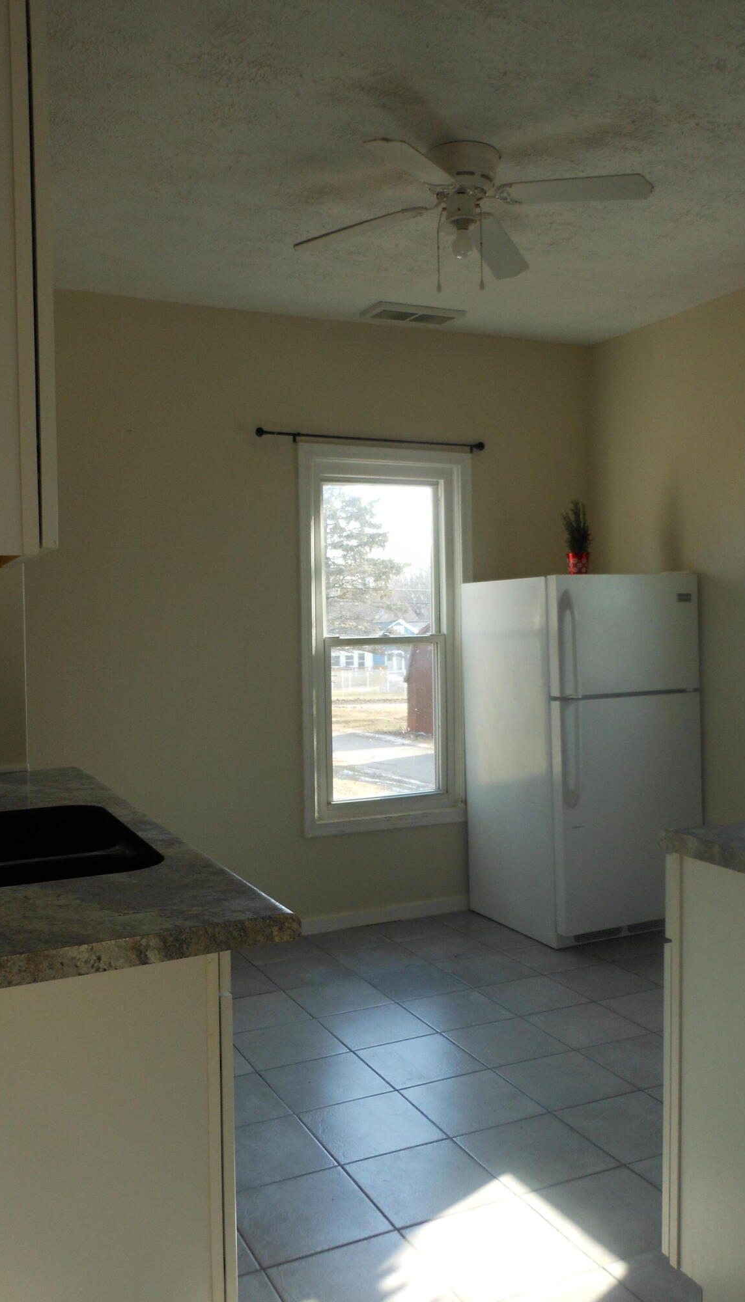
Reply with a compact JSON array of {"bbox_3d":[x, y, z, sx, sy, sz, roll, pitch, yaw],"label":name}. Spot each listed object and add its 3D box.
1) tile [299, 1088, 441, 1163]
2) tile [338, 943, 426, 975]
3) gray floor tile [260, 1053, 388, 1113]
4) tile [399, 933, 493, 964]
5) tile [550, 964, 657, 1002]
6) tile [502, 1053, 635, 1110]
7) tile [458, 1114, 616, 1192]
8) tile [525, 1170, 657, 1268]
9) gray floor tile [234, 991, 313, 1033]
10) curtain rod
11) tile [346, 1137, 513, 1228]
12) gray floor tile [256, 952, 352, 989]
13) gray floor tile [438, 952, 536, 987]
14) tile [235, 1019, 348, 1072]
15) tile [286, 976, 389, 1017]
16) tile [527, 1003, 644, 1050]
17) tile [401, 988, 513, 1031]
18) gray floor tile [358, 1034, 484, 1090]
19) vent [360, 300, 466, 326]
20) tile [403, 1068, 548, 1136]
[{"bbox_3d":[-0.003,1.257,2.780,0.303,0.010,0.303,-2,2,-25],"label":"tile"},{"bbox_3d":[0.023,1.209,4.113,0.302,0.010,0.302,-1,2,-25],"label":"tile"},{"bbox_3d":[-0.134,1.238,3.026,0.302,0.010,0.302,-1,2,-25],"label":"gray floor tile"},{"bbox_3d":[0.307,1.214,4.287,0.303,0.010,0.303,-2,2,-25],"label":"tile"},{"bbox_3d":[0.836,1.205,3.824,0.302,0.010,0.302,-1,2,-25],"label":"tile"},{"bbox_3d":[0.547,1.230,3.012,0.302,0.010,0.302,-1,2,-25],"label":"tile"},{"bbox_3d":[0.406,1.248,2.619,0.303,0.010,0.303,-2,2,-25],"label":"tile"},{"bbox_3d":[0.539,1.259,2.354,0.303,0.010,0.303,-2,2,-25],"label":"tile"},{"bbox_3d":[-0.395,1.237,3.600,0.303,0.010,0.303,-2,2,-25],"label":"gray floor tile"},{"bbox_3d":[0.008,-0.902,4.555,1.088,0.055,0.080,-2,2,-25],"label":"curtain rod"},{"bbox_3d":[0.128,1.256,2.489,0.303,0.010,0.303,-2,2,-25],"label":"tile"},{"bbox_3d":[-0.248,1.224,4.008,0.303,0.010,0.303,-2,2,-25],"label":"gray floor tile"},{"bbox_3d":[0.438,1.214,3.991,0.303,0.010,0.303,-2,2,-25],"label":"gray floor tile"},{"bbox_3d":[-0.265,1.233,3.301,0.302,0.010,0.302,-1,2,-25],"label":"tile"},{"bbox_3d":[-0.117,1.229,3.730,0.303,0.010,0.303,-2,2,-25],"label":"tile"},{"bbox_3d":[0.691,1.217,3.418,0.302,0.010,0.302,-1,2,-25],"label":"tile"},{"bbox_3d":[0.292,1.232,3.599,0.303,0.010,0.303,-2,2,-25],"label":"tile"},{"bbox_3d":[0.144,1.239,3.175,0.303,0.010,0.303,-2,2,-25],"label":"gray floor tile"},{"bbox_3d":[0.175,-1.411,4.388,0.401,0.025,0.220,-2,2,-25],"label":"vent"},{"bbox_3d":[0.272,1.237,2.881,0.302,0.010,0.302,-1,2,-25],"label":"tile"}]

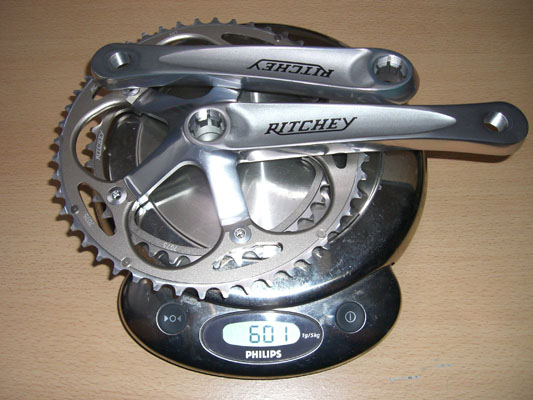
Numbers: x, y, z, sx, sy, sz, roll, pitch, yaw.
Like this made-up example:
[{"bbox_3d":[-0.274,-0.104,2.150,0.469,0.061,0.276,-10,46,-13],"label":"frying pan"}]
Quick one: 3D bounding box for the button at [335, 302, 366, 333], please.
[{"bbox_3d":[0.049,0.069,0.344,0.019,0.003,0.019,0,70,-7],"label":"button"}]

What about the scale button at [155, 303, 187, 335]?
[{"bbox_3d":[-0.056,0.070,0.344,0.019,0.003,0.019,0,70,6],"label":"scale button"}]

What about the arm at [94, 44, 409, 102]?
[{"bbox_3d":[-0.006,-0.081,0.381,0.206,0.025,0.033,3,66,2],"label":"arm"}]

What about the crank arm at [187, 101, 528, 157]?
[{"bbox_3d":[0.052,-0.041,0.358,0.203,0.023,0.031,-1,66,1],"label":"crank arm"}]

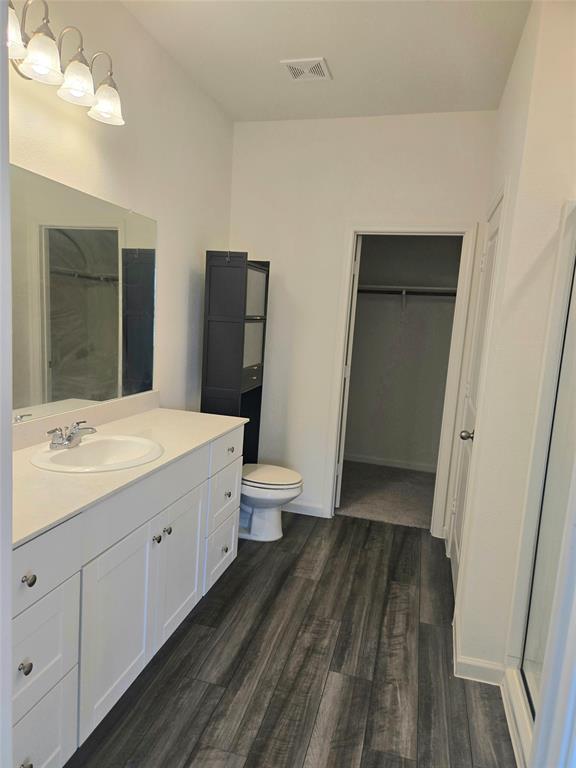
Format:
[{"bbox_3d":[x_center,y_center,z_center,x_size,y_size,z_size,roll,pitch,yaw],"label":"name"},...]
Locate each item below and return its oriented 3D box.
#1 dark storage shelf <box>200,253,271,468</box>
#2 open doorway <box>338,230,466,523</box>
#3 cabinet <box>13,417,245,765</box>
[{"bbox_3d":[-0.355,0.083,3.323,0.270,1.790,0.450,6,8,15],"label":"dark storage shelf"},{"bbox_3d":[0.742,0.004,3.551,0.698,2.028,0.130,6,8,15],"label":"open doorway"},{"bbox_3d":[-0.743,0.693,2.047,0.557,0.855,1.770,6,8,15],"label":"cabinet"}]

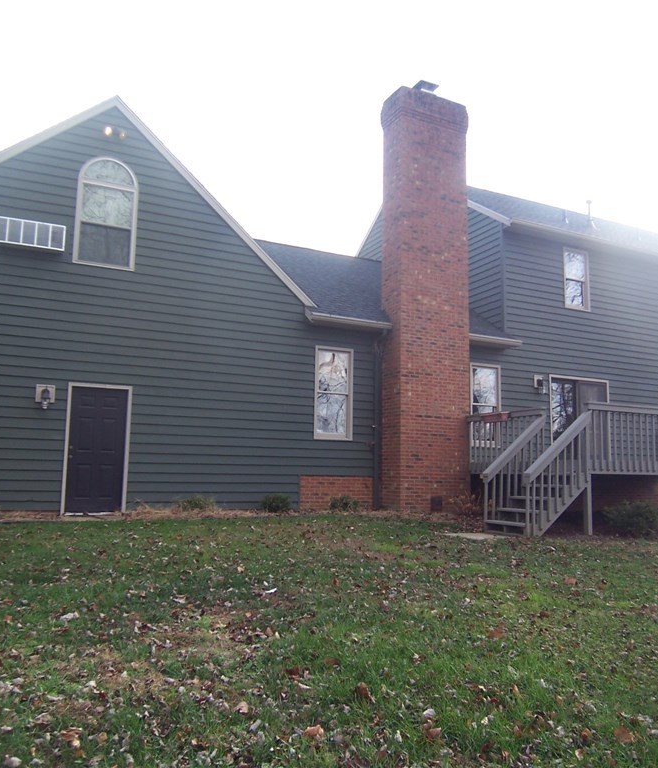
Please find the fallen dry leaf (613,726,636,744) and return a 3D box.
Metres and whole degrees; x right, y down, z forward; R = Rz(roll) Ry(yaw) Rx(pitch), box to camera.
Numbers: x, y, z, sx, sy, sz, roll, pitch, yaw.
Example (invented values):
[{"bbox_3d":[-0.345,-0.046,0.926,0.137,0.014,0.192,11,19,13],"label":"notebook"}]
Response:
[{"bbox_3d":[1.464,1.744,3.370,0.095,0.050,0.085,5,-8,-26],"label":"fallen dry leaf"}]

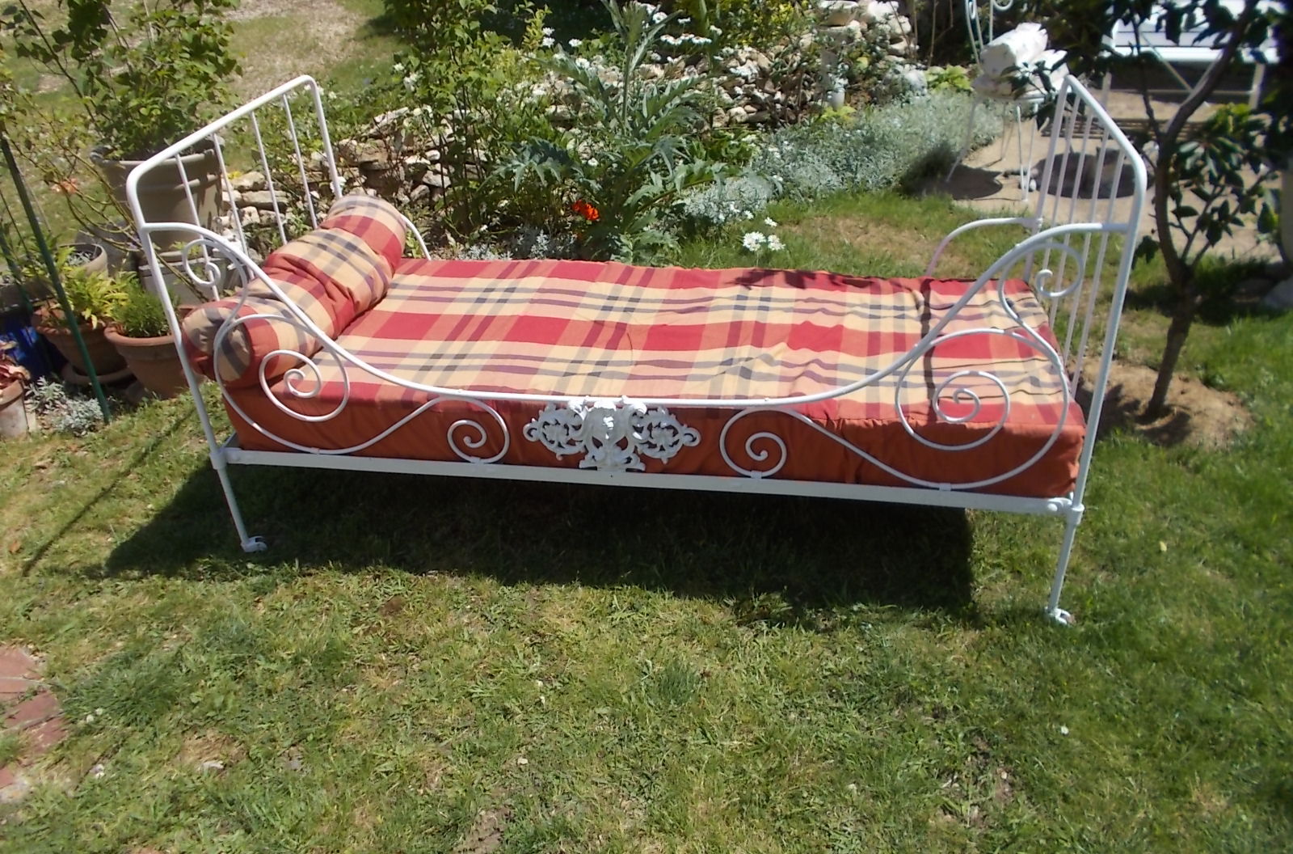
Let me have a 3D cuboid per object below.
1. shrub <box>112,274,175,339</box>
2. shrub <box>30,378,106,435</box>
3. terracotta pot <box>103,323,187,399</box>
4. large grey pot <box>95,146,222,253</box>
[{"bbox_3d":[-1.670,-0.404,3.240,0.235,0.190,0.225,3,31,11],"label":"shrub"},{"bbox_3d":[-1.915,-0.084,3.208,0.235,0.125,0.200,3,31,11],"label":"shrub"},{"bbox_3d":[-1.640,-0.247,3.326,0.313,0.252,0.313,-3,30,2],"label":"terracotta pot"},{"bbox_3d":[-2.302,-1.140,4.754,0.590,0.460,0.590,-3,30,2],"label":"large grey pot"}]

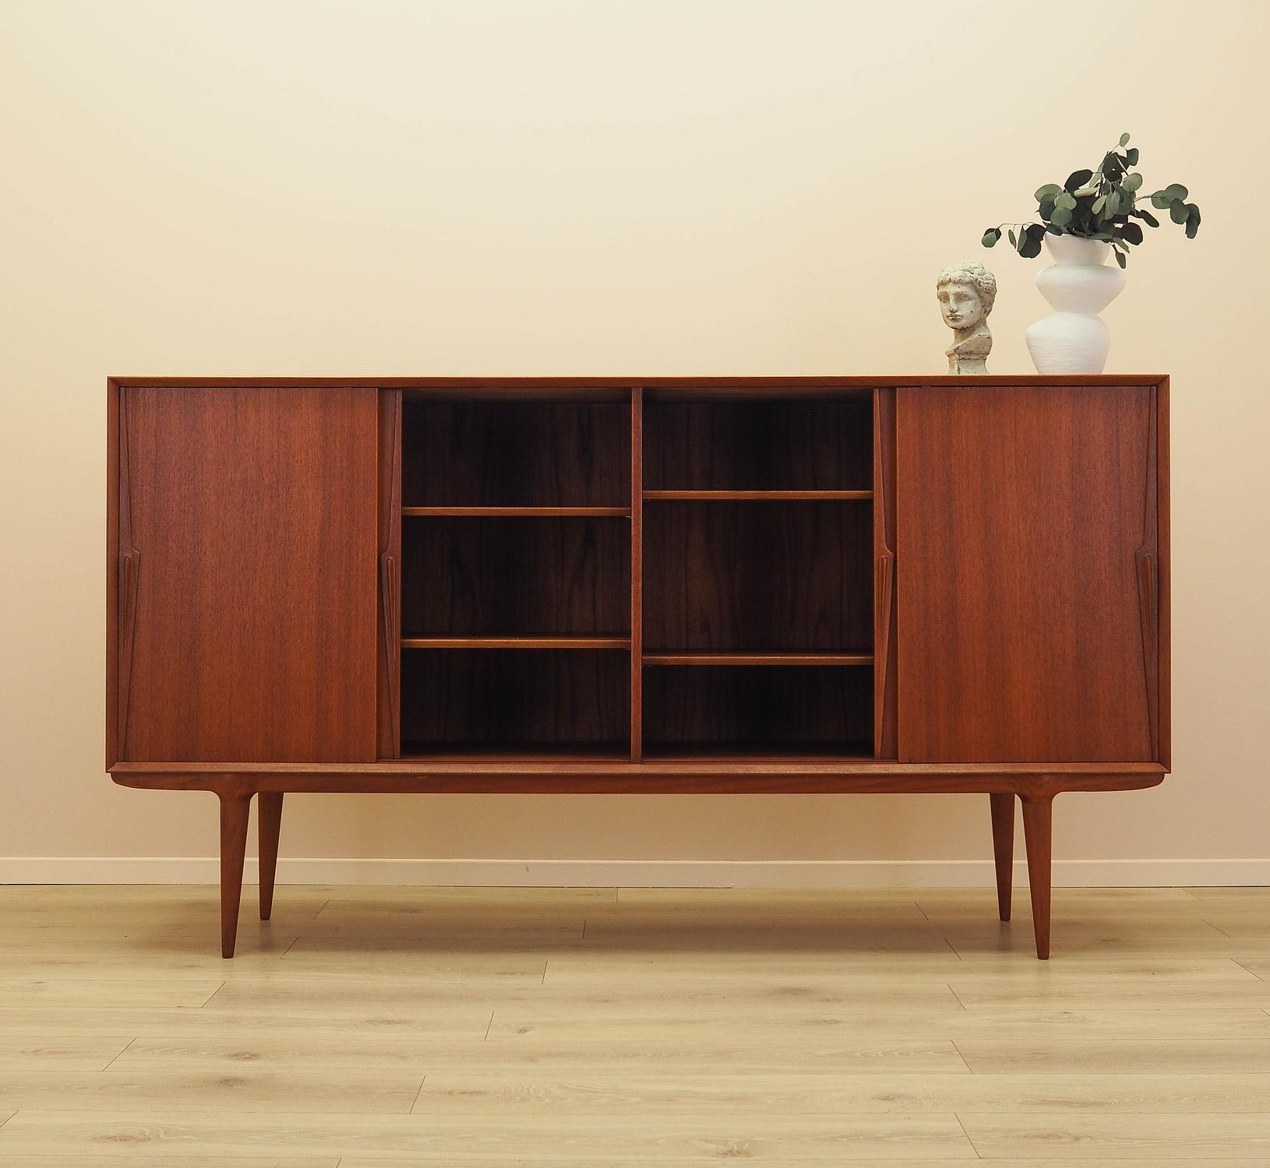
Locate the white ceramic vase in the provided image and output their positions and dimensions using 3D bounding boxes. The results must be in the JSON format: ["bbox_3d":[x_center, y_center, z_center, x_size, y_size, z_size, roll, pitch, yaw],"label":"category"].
[{"bbox_3d":[0.883,-0.547,3.059,0.196,0.313,0.190,0,1,0],"label":"white ceramic vase"}]

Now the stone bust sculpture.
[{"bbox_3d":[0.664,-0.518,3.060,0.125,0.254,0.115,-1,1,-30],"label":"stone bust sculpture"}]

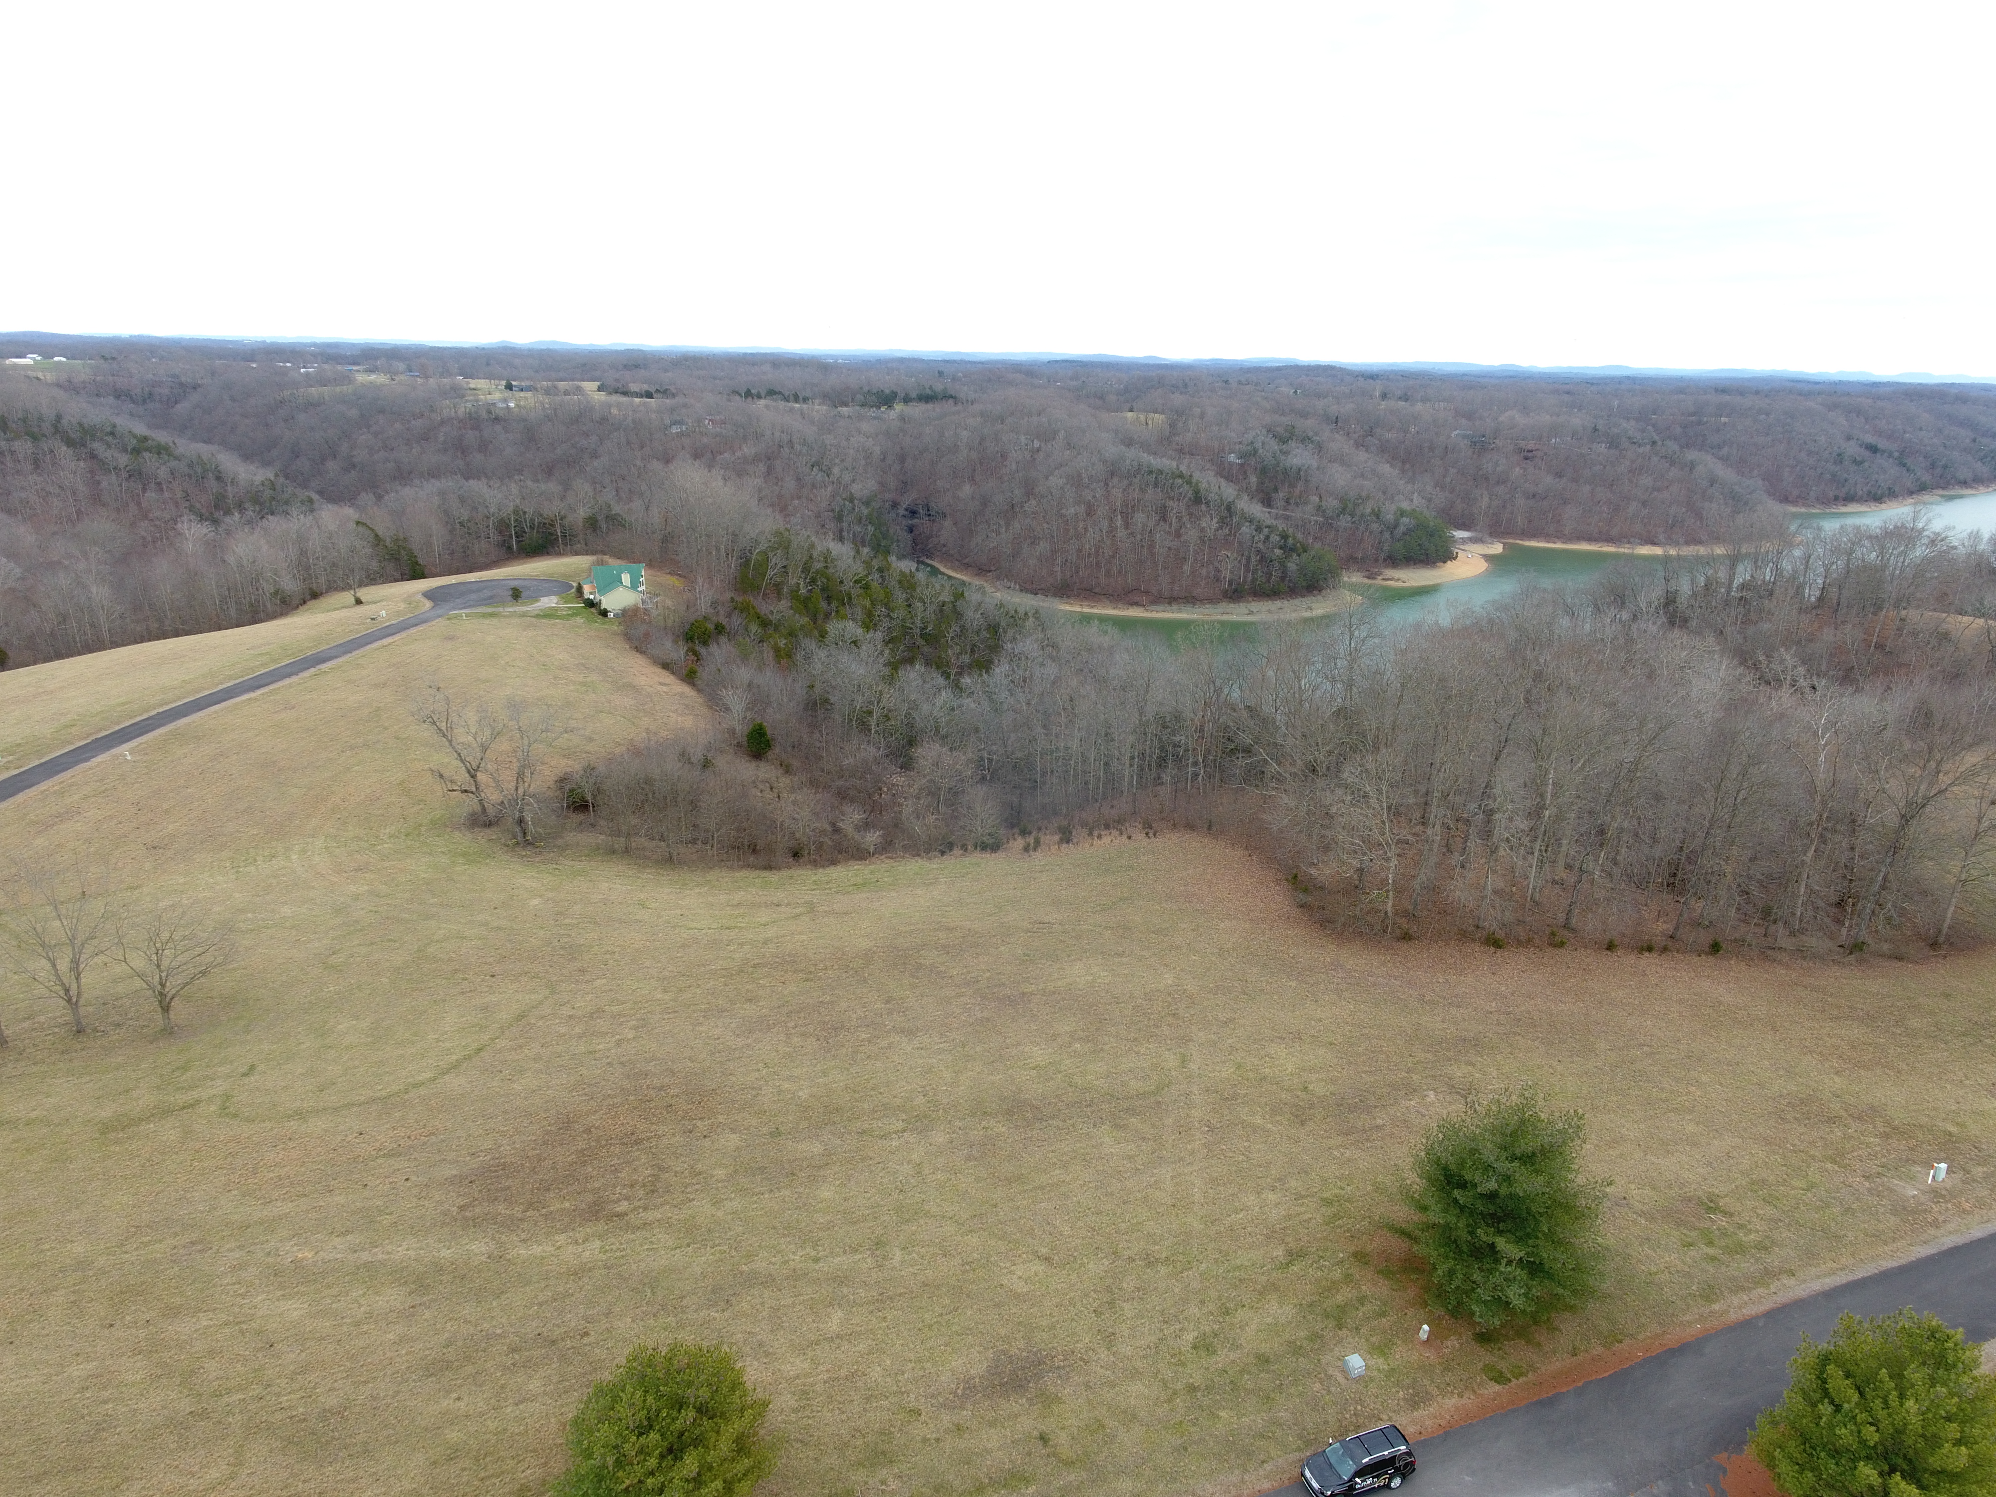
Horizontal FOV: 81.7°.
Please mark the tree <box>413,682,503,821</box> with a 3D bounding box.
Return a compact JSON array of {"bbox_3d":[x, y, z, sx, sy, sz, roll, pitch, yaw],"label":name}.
[{"bbox_3d":[-57.894,0.972,124.194,9.350,15.290,9.350,-8,21,-24],"label":"tree"}]

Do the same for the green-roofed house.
[{"bbox_3d":[-74.170,-30.934,221.763,11.500,8.800,10.000,-8,21,-25],"label":"green-roofed house"}]

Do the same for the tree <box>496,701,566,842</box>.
[{"bbox_3d":[-48.300,2.654,119.809,7.460,15.360,7.460,-7,21,-23],"label":"tree"}]

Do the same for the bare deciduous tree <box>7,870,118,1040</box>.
[{"bbox_3d":[-67.740,14.823,83.711,6.300,12.870,6.300,-15,25,-40],"label":"bare deciduous tree"}]

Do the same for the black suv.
[{"bbox_3d":[15.869,31.665,50.942,4.950,1.800,1.970,-5,20,-18],"label":"black suv"}]

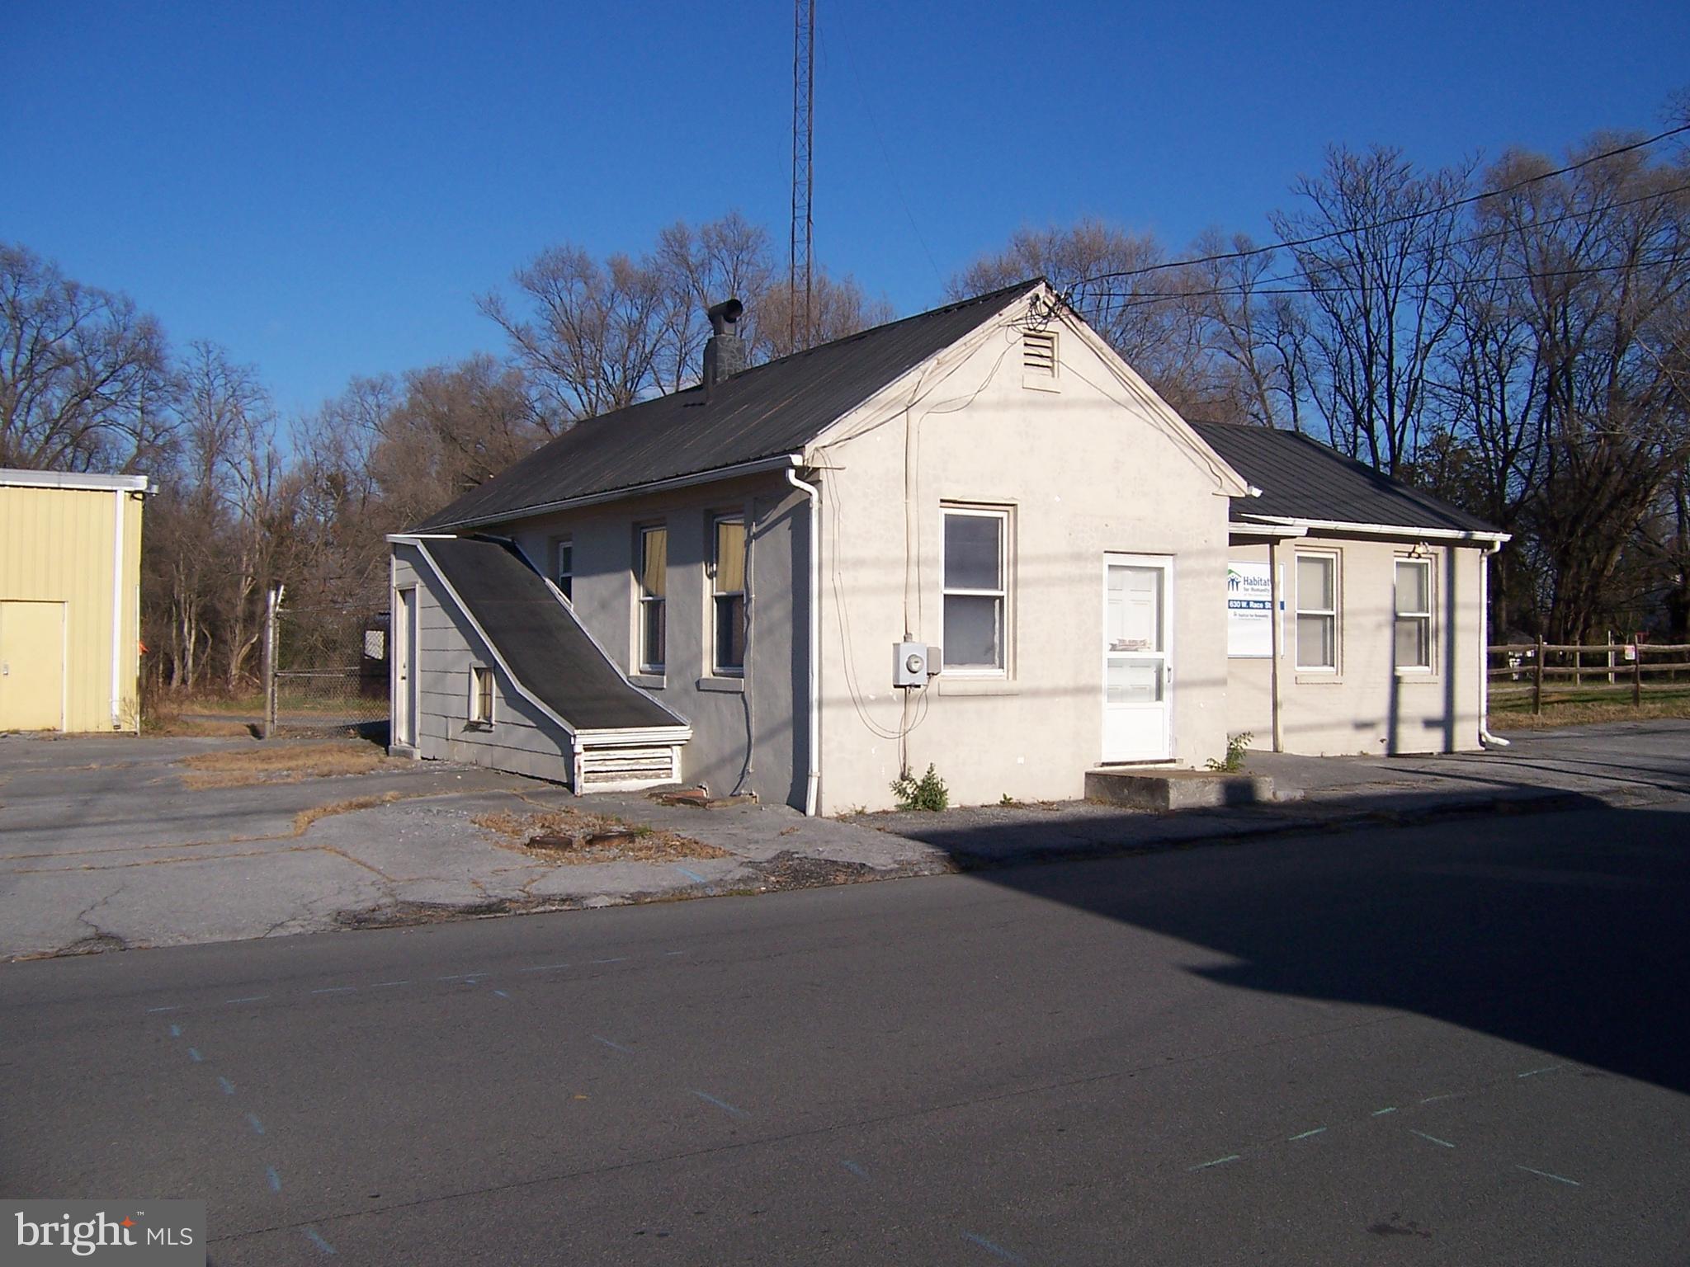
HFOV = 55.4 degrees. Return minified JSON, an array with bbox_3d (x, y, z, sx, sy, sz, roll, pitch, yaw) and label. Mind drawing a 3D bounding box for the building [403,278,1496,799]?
[{"bbox_3d":[1.538,-0.927,21.746,13.300,5.300,11.600,1,-1,-31],"label":"building"}]

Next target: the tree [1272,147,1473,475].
[{"bbox_3d":[15.427,-6.317,47.000,5.855,15.754,5.679,0,-1,0],"label":"tree"}]

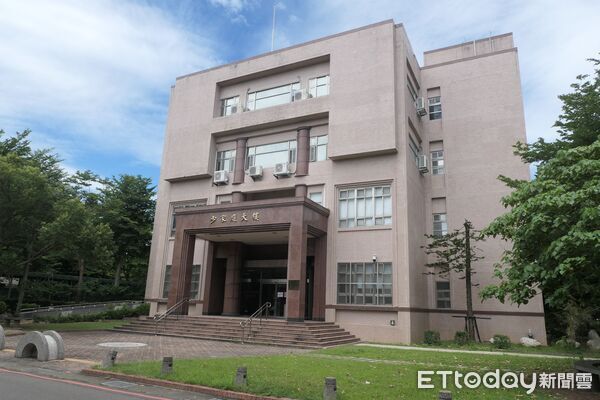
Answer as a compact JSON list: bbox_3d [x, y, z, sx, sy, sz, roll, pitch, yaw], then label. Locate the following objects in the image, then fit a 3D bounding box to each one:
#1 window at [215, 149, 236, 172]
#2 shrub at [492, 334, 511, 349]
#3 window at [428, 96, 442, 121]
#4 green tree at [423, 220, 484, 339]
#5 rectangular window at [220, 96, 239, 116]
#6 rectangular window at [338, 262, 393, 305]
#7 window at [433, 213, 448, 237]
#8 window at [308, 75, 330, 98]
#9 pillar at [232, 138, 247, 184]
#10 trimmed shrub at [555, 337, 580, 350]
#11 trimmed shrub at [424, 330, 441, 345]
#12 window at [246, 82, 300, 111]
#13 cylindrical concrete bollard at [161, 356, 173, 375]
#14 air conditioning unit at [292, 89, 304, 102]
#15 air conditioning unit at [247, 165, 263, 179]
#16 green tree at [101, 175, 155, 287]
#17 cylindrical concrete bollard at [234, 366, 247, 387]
[{"bbox_3d":[-4.999,-2.542,26.890,1.577,1.604,0.150,-5,-16,26],"label":"window"},{"bbox_3d":[9.372,6.568,18.635,0.780,0.620,0.780,-5,-16,26],"label":"shrub"},{"bbox_3d":[9.233,-6.224,27.264,0.812,1.647,0.139,-5,-16,26],"label":"window"},{"bbox_3d":[8.500,4.392,22.090,3.132,6.531,2.784,-5,-16,26],"label":"green tree"},{"bbox_3d":[-4.795,-6.295,27.245,1.520,1.380,0.130,-5,-16,26],"label":"rectangular window"},{"bbox_3d":[3.317,4.302,20.644,2.926,2.113,0.150,-5,-16,26],"label":"rectangular window"},{"bbox_3d":[8.416,1.529,23.979,0.830,1.480,0.130,-5,-16,26],"label":"window"},{"bbox_3d":[1.277,-6.765,24.216,1.420,1.380,0.130,-5,-16,26],"label":"window"},{"bbox_3d":[-3.846,-2.408,25.345,0.680,2.900,0.500,-5,-16,26],"label":"pillar"},{"bbox_3d":[13.301,7.077,19.876,1.137,0.626,1.044,-5,-16,26],"label":"trimmed shrub"},{"bbox_3d":[6.367,6.612,19.265,0.700,0.620,0.700,-5,-16,26],"label":"trimmed shrub"},{"bbox_3d":[-1.831,-6.699,26.415,4.094,1.456,0.150,-5,-16,26],"label":"window"},{"bbox_3d":[-2.951,3.670,8.916,0.230,0.370,0.230,7,-15,-16],"label":"cylindrical concrete bollard"},{"bbox_3d":[-0.059,-6.494,25.146,0.780,0.600,0.300,-5,-16,26],"label":"air conditioning unit"},{"bbox_3d":[-2.654,-1.739,24.405,0.780,0.600,0.330,-5,-16,26],"label":"air conditioning unit"},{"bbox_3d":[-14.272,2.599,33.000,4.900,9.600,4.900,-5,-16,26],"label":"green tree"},{"bbox_3d":[-1.206,3.637,8.220,0.233,0.377,0.233,-5,-16,26],"label":"cylindrical concrete bollard"}]

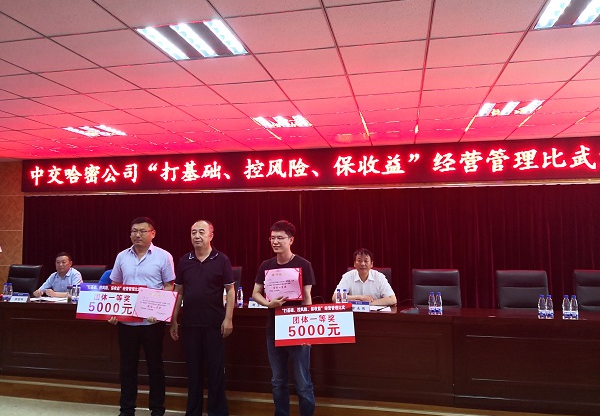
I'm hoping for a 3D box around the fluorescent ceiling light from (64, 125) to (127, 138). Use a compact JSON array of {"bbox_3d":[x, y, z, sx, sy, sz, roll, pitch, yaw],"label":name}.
[{"bbox_3d":[-2.544,-0.981,5.880,0.580,0.060,0.570,-1,-3,12],"label":"fluorescent ceiling light"}]

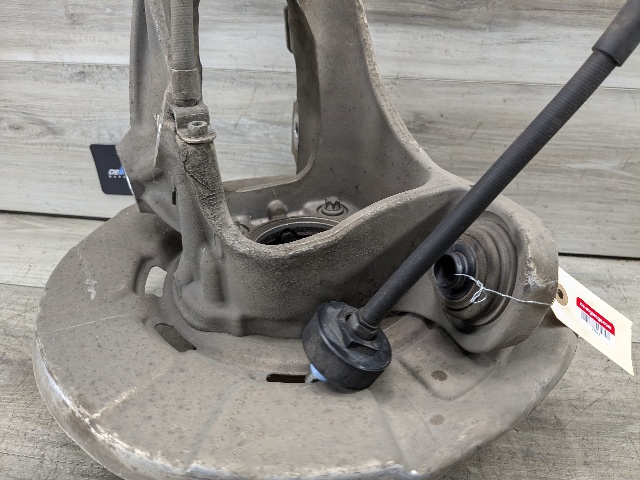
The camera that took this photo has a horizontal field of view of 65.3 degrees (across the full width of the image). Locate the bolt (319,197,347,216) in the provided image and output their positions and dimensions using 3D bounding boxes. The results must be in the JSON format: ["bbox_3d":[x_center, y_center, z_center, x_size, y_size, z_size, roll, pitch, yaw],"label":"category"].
[{"bbox_3d":[0.011,-0.028,0.415,0.019,0.010,0.019,1,35,0],"label":"bolt"}]

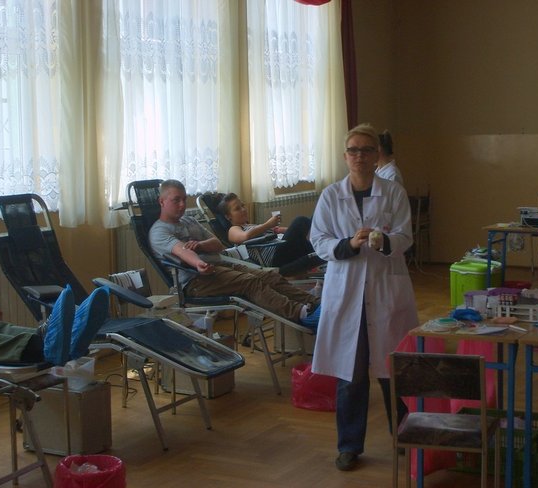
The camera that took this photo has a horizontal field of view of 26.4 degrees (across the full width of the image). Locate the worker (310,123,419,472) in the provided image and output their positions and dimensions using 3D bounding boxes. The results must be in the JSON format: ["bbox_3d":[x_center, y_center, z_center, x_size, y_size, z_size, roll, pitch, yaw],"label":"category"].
[{"bbox_3d":[0.470,0.255,5.811,0.550,1.700,0.420,0,6,3],"label":"worker"}]

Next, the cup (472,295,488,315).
[{"bbox_3d":[1.053,0.308,5.695,0.072,0.090,0.072,3,7,29],"label":"cup"}]

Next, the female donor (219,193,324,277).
[{"bbox_3d":[0.187,-0.058,8.968,1.350,0.660,0.540,3,7,29],"label":"female donor"}]

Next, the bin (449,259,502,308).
[{"bbox_3d":[1.923,0.364,10.590,0.370,0.420,0.450,3,7,29],"label":"bin"}]

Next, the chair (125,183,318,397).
[{"bbox_3d":[-0.198,0.252,7.637,1.470,1.320,0.700,3,7,29],"label":"chair"}]

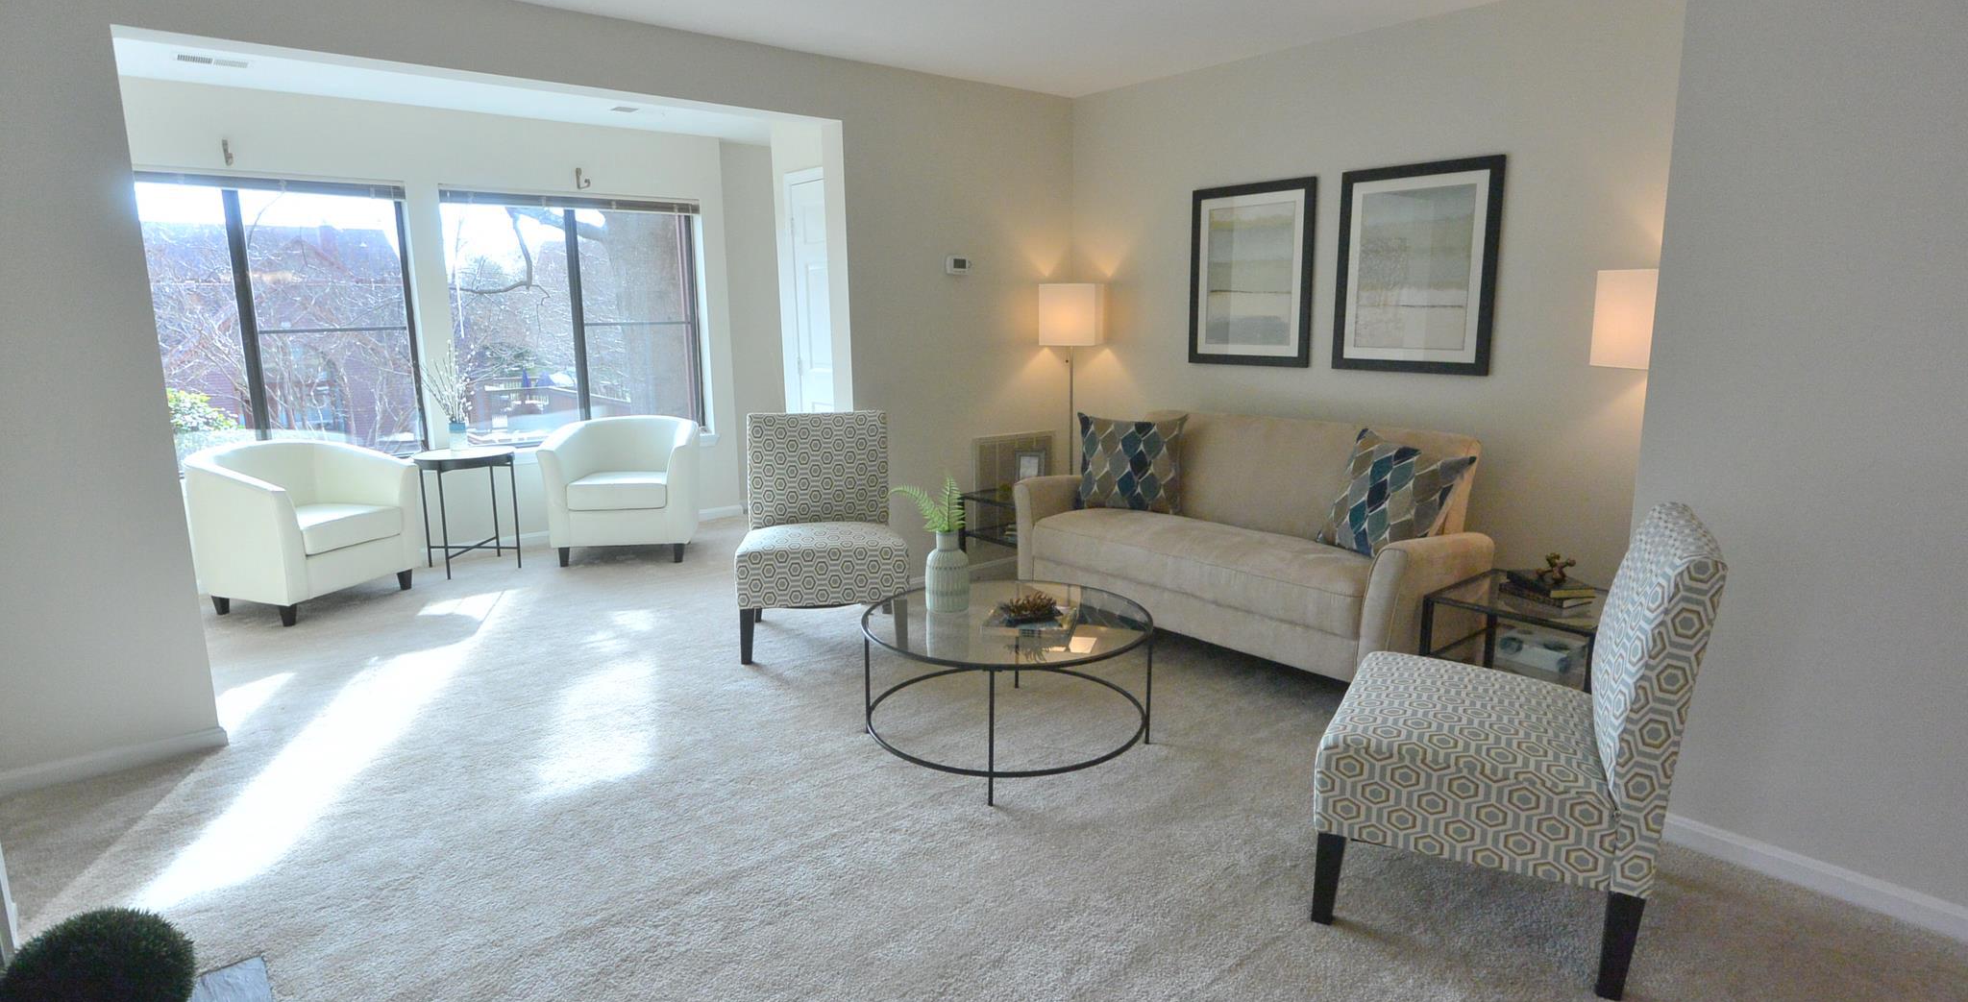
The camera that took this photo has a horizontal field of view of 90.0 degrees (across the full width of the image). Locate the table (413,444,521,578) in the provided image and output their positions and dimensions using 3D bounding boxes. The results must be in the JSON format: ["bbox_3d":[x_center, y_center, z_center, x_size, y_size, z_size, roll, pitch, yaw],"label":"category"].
[{"bbox_3d":[-2.812,0.054,5.378,0.505,0.635,0.505,-10,14,-39],"label":"table"}]

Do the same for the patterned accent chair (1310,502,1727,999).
[{"bbox_3d":[1.153,0.461,2.222,0.680,0.890,0.645,5,12,27],"label":"patterned accent chair"}]

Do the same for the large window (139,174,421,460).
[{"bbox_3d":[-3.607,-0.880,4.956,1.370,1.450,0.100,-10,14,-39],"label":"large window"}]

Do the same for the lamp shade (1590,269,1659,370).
[{"bbox_3d":[2.079,-0.560,3.012,0.270,0.295,0.270,-4,11,-16],"label":"lamp shade"}]

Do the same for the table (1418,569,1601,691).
[{"bbox_3d":[1.715,0.515,3.078,0.470,0.447,0.485,-10,14,-39],"label":"table"}]

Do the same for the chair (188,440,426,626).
[{"bbox_3d":[-3.303,0.116,4.771,0.680,0.730,0.750,4,12,22],"label":"chair"}]

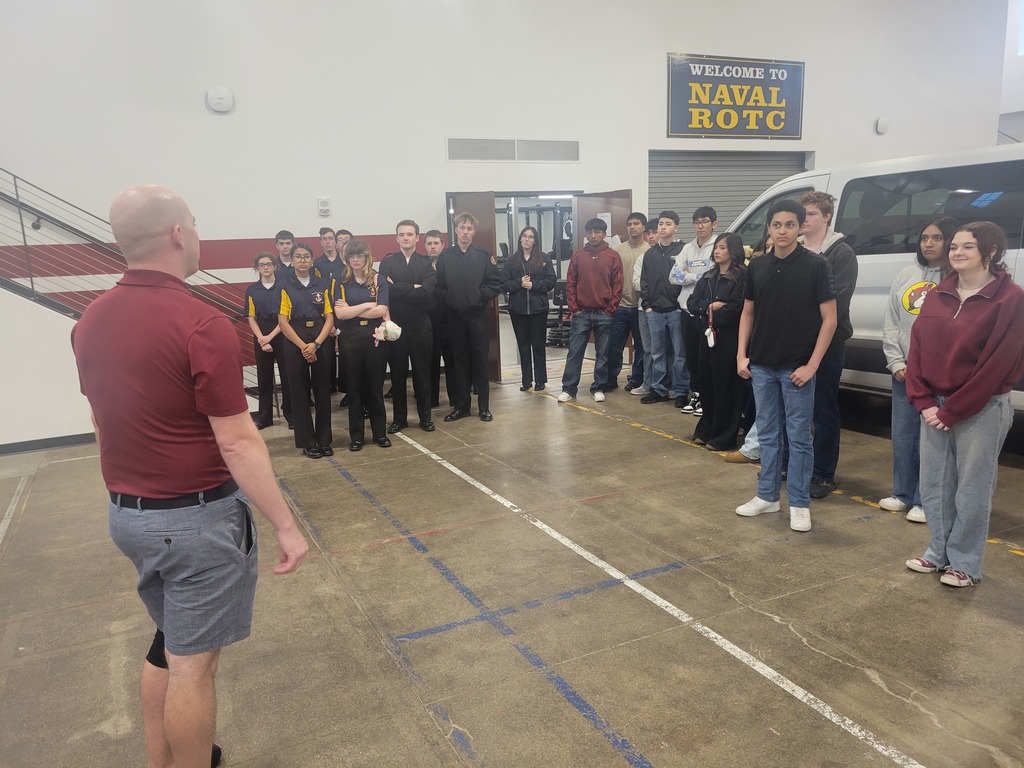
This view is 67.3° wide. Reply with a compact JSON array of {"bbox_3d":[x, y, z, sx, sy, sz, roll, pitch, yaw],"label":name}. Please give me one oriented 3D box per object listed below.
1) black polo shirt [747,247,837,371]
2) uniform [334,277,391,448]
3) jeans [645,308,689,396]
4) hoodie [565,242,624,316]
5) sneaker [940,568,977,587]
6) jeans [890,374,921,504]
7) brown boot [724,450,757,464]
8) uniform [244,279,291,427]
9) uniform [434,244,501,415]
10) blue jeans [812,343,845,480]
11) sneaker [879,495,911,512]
[{"bbox_3d":[1.521,-0.433,4.240,0.470,0.677,0.280,6,13,38],"label":"black polo shirt"},{"bbox_3d":[-1.215,-0.195,6.242,0.430,1.343,0.340,-3,10,-6],"label":"uniform"},{"bbox_3d":[1.508,-0.340,7.456,0.400,0.920,0.310,3,11,24],"label":"jeans"},{"bbox_3d":[0.829,-1.060,7.720,0.547,0.690,0.320,-1,11,8],"label":"hoodie"},{"bbox_3d":[2.048,0.853,3.503,0.250,0.090,0.090,-6,11,-19],"label":"sneaker"},{"bbox_3d":[2.396,0.247,4.425,0.300,0.862,0.360,-11,13,-39],"label":"jeans"},{"bbox_3d":[1.603,0.484,5.322,0.285,0.115,0.105,-2,10,0],"label":"brown boot"},{"bbox_3d":[-2.227,-0.292,7.081,0.420,1.350,0.280,-5,11,-13],"label":"uniform"},{"bbox_3d":[-0.411,-0.510,7.209,0.560,1.550,0.360,0,11,11],"label":"uniform"},{"bbox_3d":[1.794,0.128,4.688,0.340,0.930,0.410,-11,14,-41],"label":"blue jeans"},{"bbox_3d":[2.166,0.650,4.326,0.250,0.105,0.100,-6,11,-21],"label":"sneaker"}]

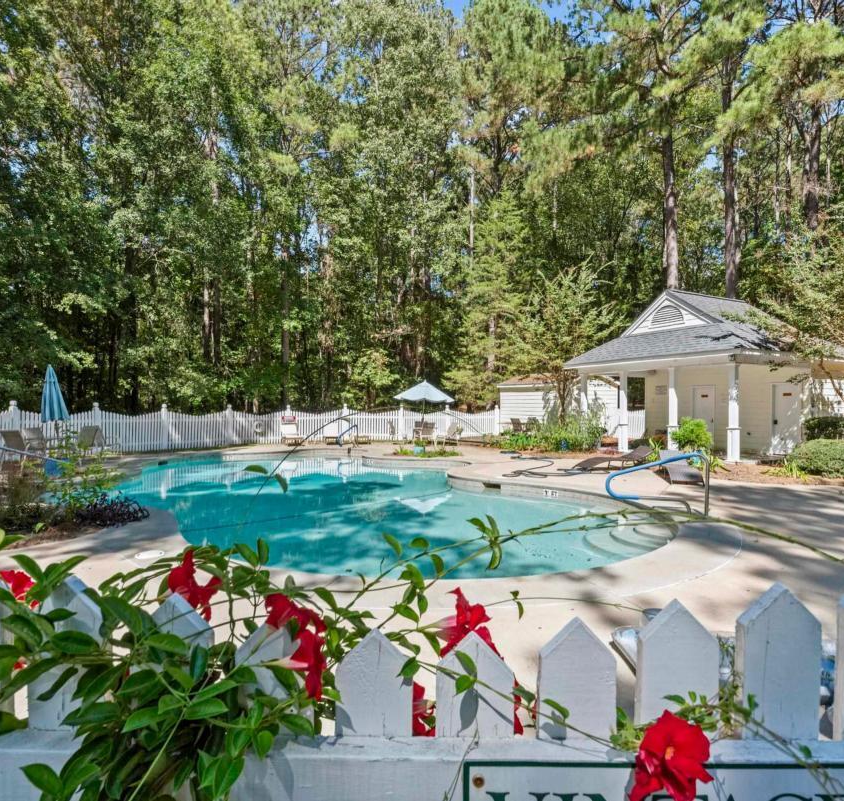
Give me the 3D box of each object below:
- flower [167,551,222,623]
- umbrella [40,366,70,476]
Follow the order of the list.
[{"bbox_3d":[-0.288,0.234,0.675,0.065,0.082,0.075,0,-1,-35],"label":"flower"},{"bbox_3d":[-8.793,0.421,12.796,0.570,2.500,0.570,-4,-1,0],"label":"umbrella"}]

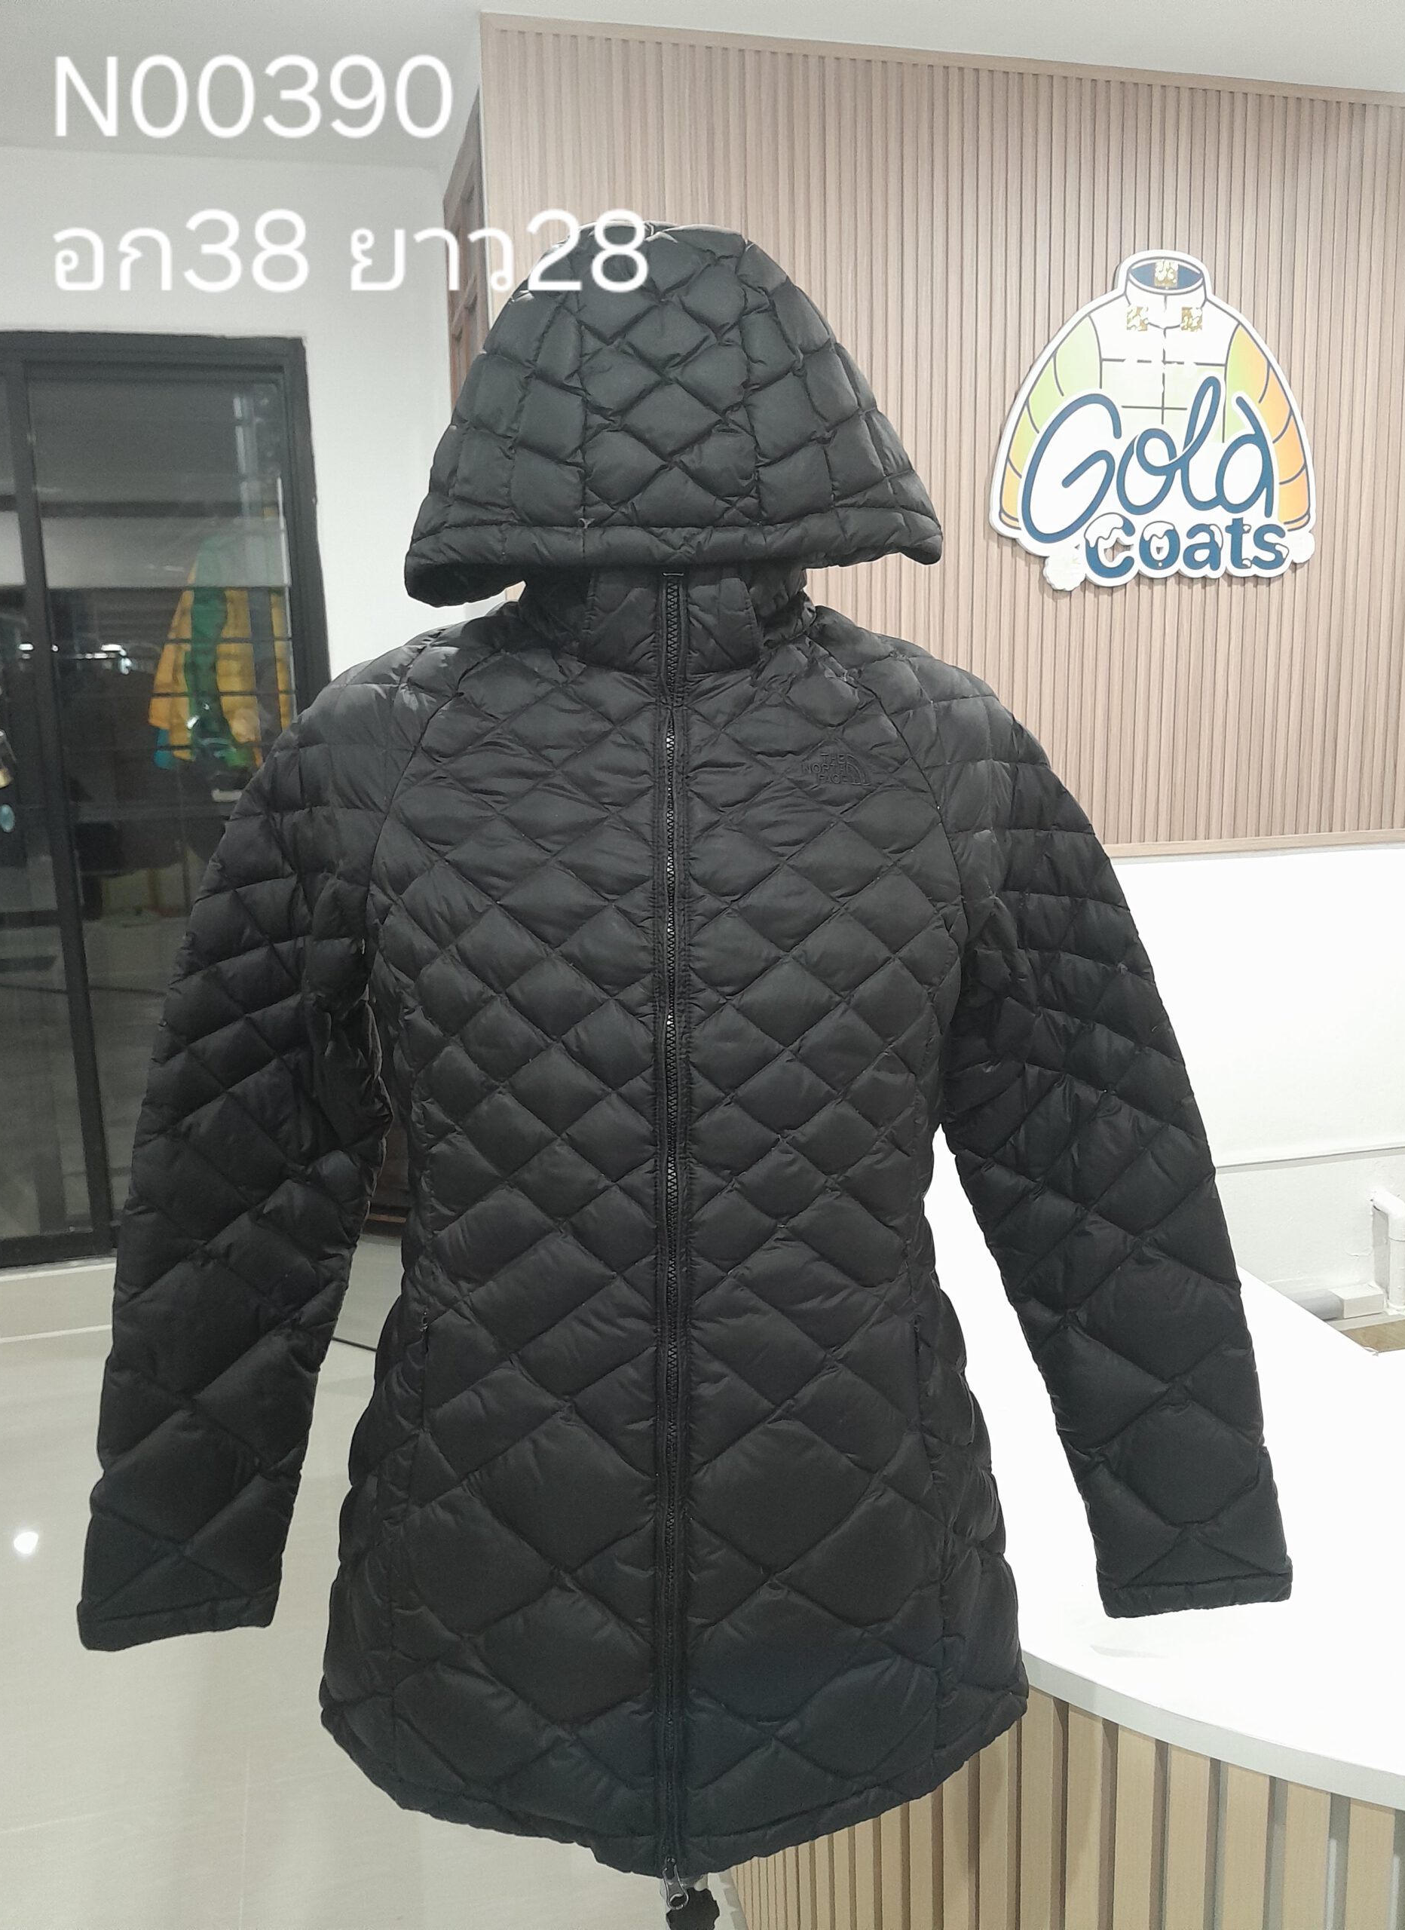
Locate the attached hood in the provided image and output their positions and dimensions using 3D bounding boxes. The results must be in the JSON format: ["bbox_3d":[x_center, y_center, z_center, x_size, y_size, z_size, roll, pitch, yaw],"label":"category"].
[{"bbox_3d":[-0.016,-0.304,0.809,0.295,0.220,0.225,-1,8,0],"label":"attached hood"}]

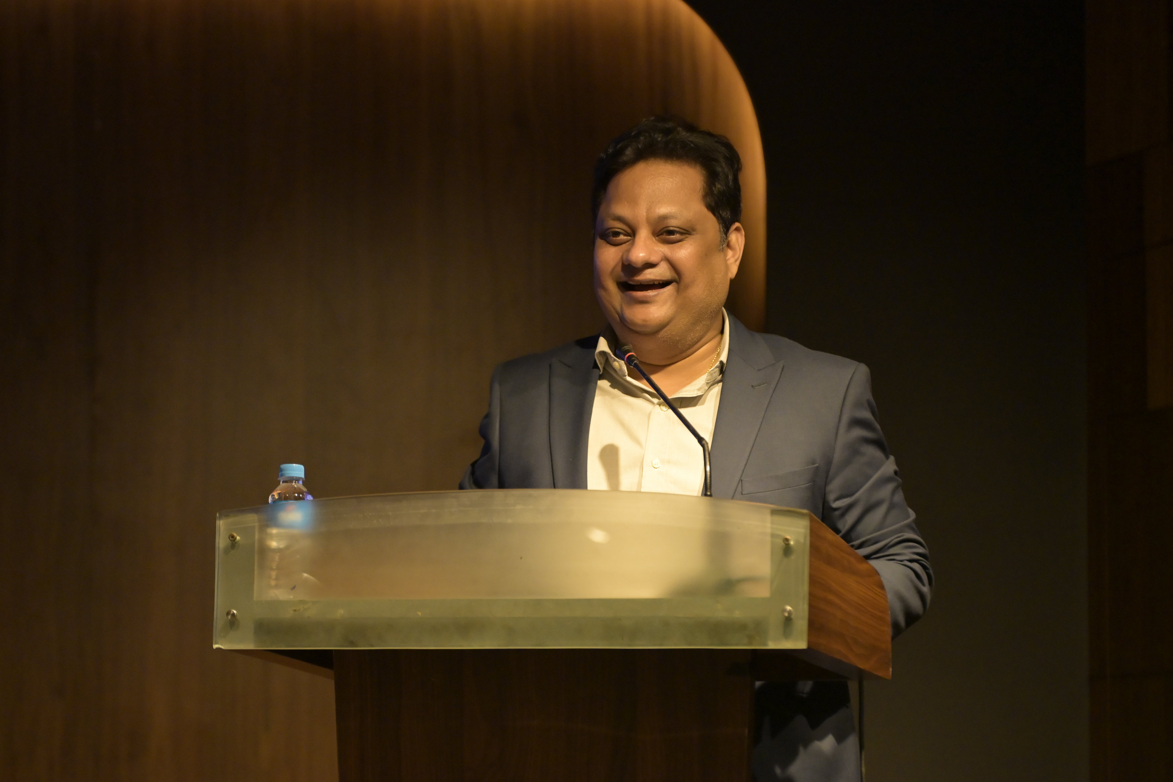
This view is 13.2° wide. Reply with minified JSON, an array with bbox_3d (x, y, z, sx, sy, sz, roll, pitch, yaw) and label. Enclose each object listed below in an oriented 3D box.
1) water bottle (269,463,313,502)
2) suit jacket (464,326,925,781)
[{"bbox_3d":[-0.337,0.166,5.760,0.054,0.165,0.054,1,-7,0],"label":"water bottle"},{"bbox_3d":[0.125,0.280,6.100,0.550,0.750,0.400,-1,-8,14],"label":"suit jacket"}]

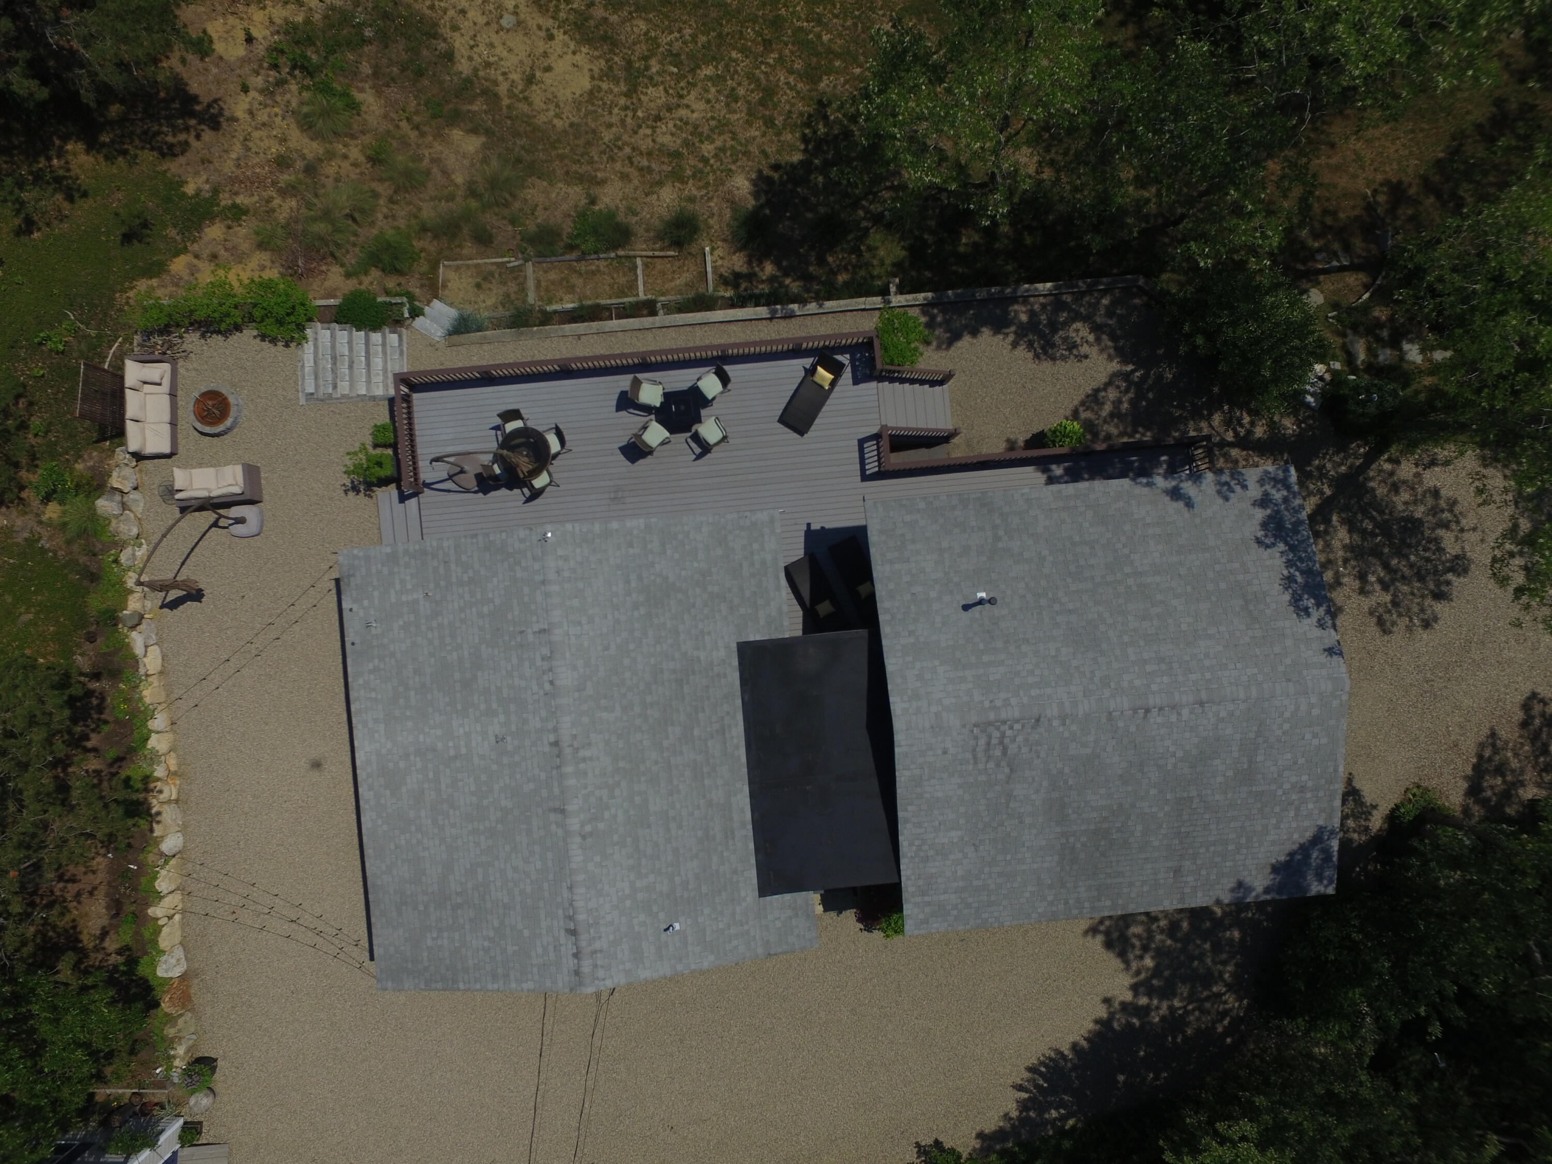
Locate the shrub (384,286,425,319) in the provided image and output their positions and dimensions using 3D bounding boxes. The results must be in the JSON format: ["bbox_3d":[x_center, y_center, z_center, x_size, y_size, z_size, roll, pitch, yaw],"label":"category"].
[{"bbox_3d":[-8.831,-6.666,21.341,0.930,0.550,0.770,0,89,-1],"label":"shrub"}]

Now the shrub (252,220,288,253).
[{"bbox_3d":[-11.805,-8.054,20.934,0.840,0.550,0.770,0,89,-1],"label":"shrub"}]

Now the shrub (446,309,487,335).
[{"bbox_3d":[-7.461,-6.249,21.594,0.980,0.500,0.600,0,89,-1],"label":"shrub"}]

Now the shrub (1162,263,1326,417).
[{"bbox_3d":[11.018,-5.680,21.000,3.600,2.800,3.400,0,90,0],"label":"shrub"}]

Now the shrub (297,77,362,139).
[{"bbox_3d":[-10.254,-10.837,20.549,1.430,0.850,1.370,0,89,-1],"label":"shrub"}]

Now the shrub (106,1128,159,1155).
[{"bbox_3d":[-15.366,13.355,21.400,1.250,0.750,0.700,0,90,0],"label":"shrub"}]

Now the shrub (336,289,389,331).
[{"bbox_3d":[-10.006,-6.602,21.700,1.300,0.950,1.000,0,90,0],"label":"shrub"}]

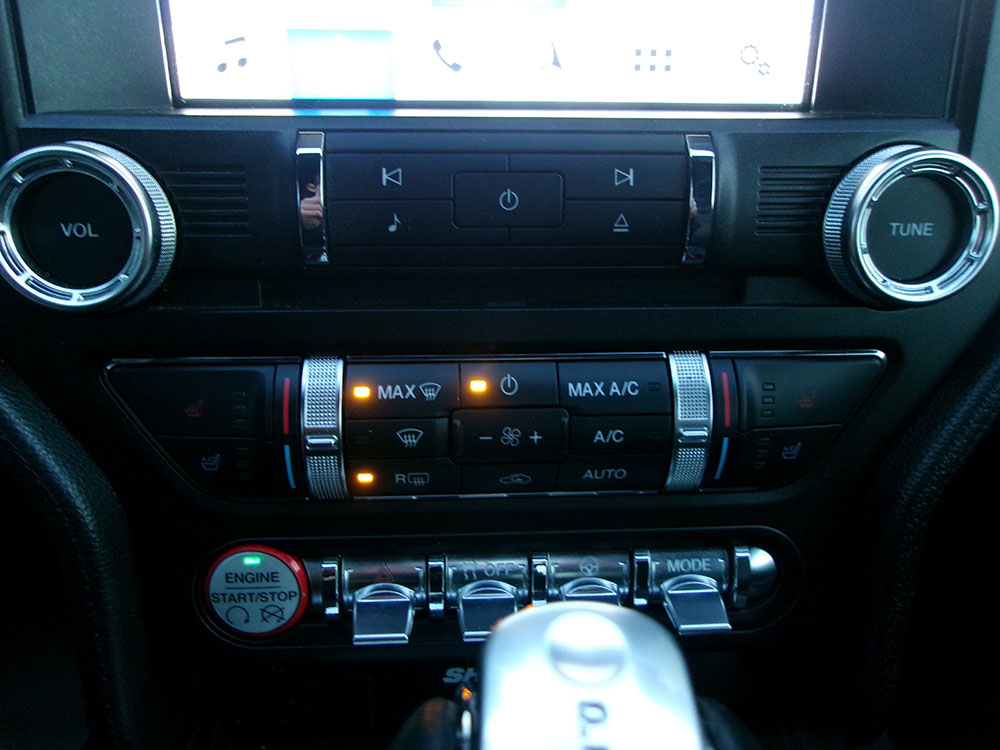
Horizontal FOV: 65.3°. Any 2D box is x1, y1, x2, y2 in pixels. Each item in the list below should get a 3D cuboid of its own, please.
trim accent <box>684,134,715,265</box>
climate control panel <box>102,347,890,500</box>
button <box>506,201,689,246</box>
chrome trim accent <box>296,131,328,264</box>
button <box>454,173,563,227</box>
[{"bbox_3d":[0.056,-0.050,0.223,0.007,0.036,0.010,-1,11,-3],"label":"trim accent"},{"bbox_3d":[0.001,0.013,0.237,0.226,0.045,0.018,-1,11,-3],"label":"climate control panel"},{"bbox_3d":[0.028,-0.044,0.225,0.051,0.013,0.005,-1,11,-3],"label":"button"},{"bbox_3d":[-0.052,-0.050,0.218,0.007,0.035,0.010,-1,11,-3],"label":"chrome trim accent"},{"bbox_3d":[0.002,-0.050,0.221,0.030,0.015,0.005,-1,11,-3],"label":"button"}]

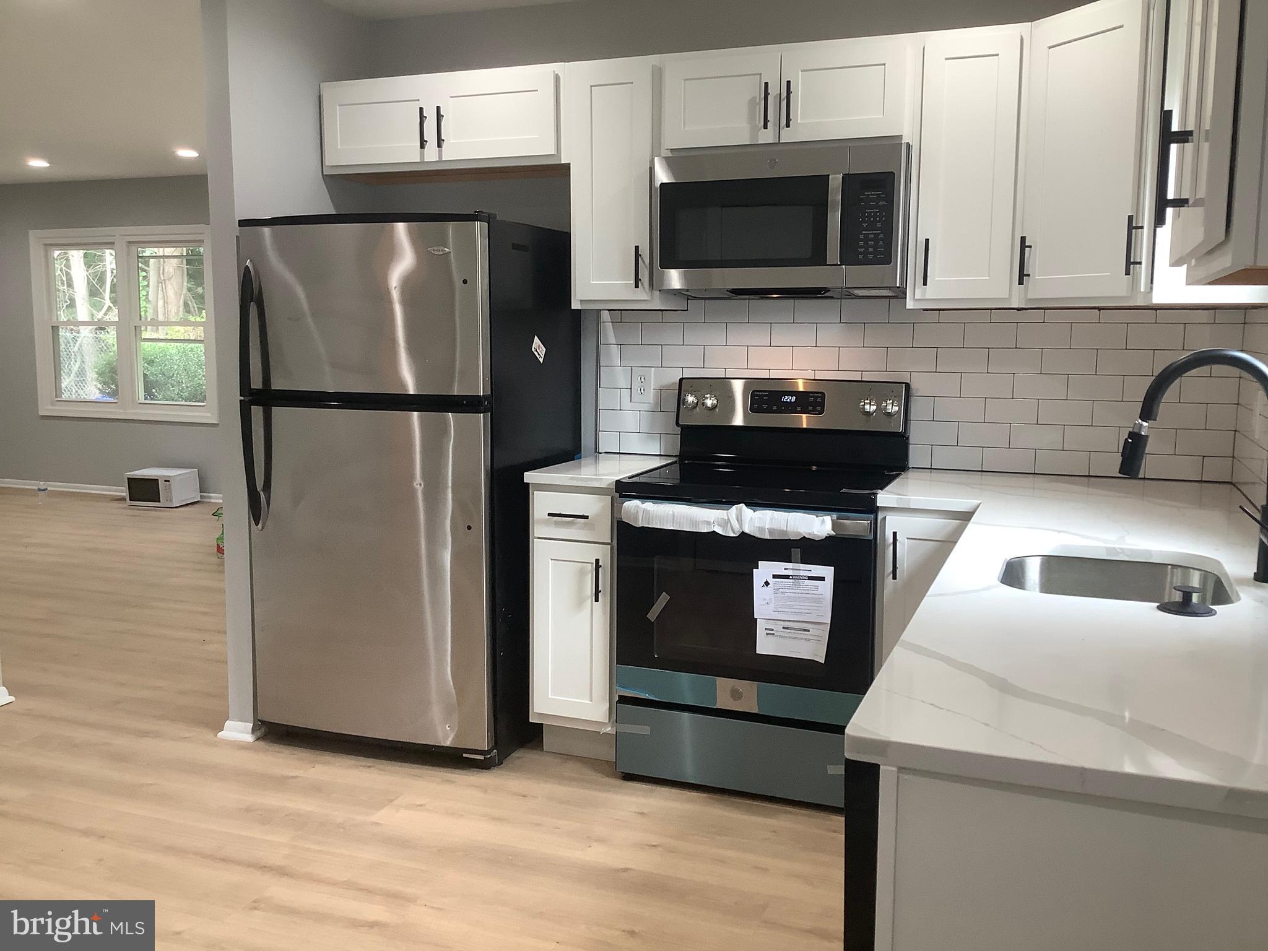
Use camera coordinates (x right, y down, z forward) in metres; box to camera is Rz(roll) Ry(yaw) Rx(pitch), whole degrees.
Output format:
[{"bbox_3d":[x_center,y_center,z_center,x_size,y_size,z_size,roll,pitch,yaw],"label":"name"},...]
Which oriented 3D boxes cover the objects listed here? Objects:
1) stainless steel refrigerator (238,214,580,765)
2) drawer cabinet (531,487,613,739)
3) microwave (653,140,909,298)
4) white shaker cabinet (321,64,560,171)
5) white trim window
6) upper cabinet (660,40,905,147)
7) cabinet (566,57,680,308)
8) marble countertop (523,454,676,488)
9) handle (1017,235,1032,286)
[{"bbox_3d":[-0.714,0.014,3.800,0.843,1.690,0.765,3,8,20],"label":"stainless steel refrigerator"},{"bbox_3d":[-0.075,0.379,3.740,0.304,0.775,0.620,3,8,20],"label":"drawer cabinet"},{"bbox_3d":[0.475,-0.770,3.514,0.760,0.415,0.385,3,8,20],"label":"microwave"},{"bbox_3d":[-0.600,-1.188,3.893,0.906,0.309,0.327,3,8,20],"label":"white shaker cabinet"},{"bbox_3d":[-4.001,-1.185,8.929,1.800,1.490,0.100,3,8,20],"label":"white trim window"},{"bbox_3d":[0.486,-1.134,3.494,0.764,0.308,0.327,3,8,20],"label":"upper cabinet"},{"bbox_3d":[-0.015,-0.929,3.708,0.304,0.771,0.327,3,8,20],"label":"cabinet"},{"bbox_3d":[-0.079,-0.020,3.685,0.311,0.030,0.630,3,8,20],"label":"marble countertop"},{"bbox_3d":[1.077,-0.589,3.121,0.034,0.131,0.012,-3,8,-24],"label":"handle"}]

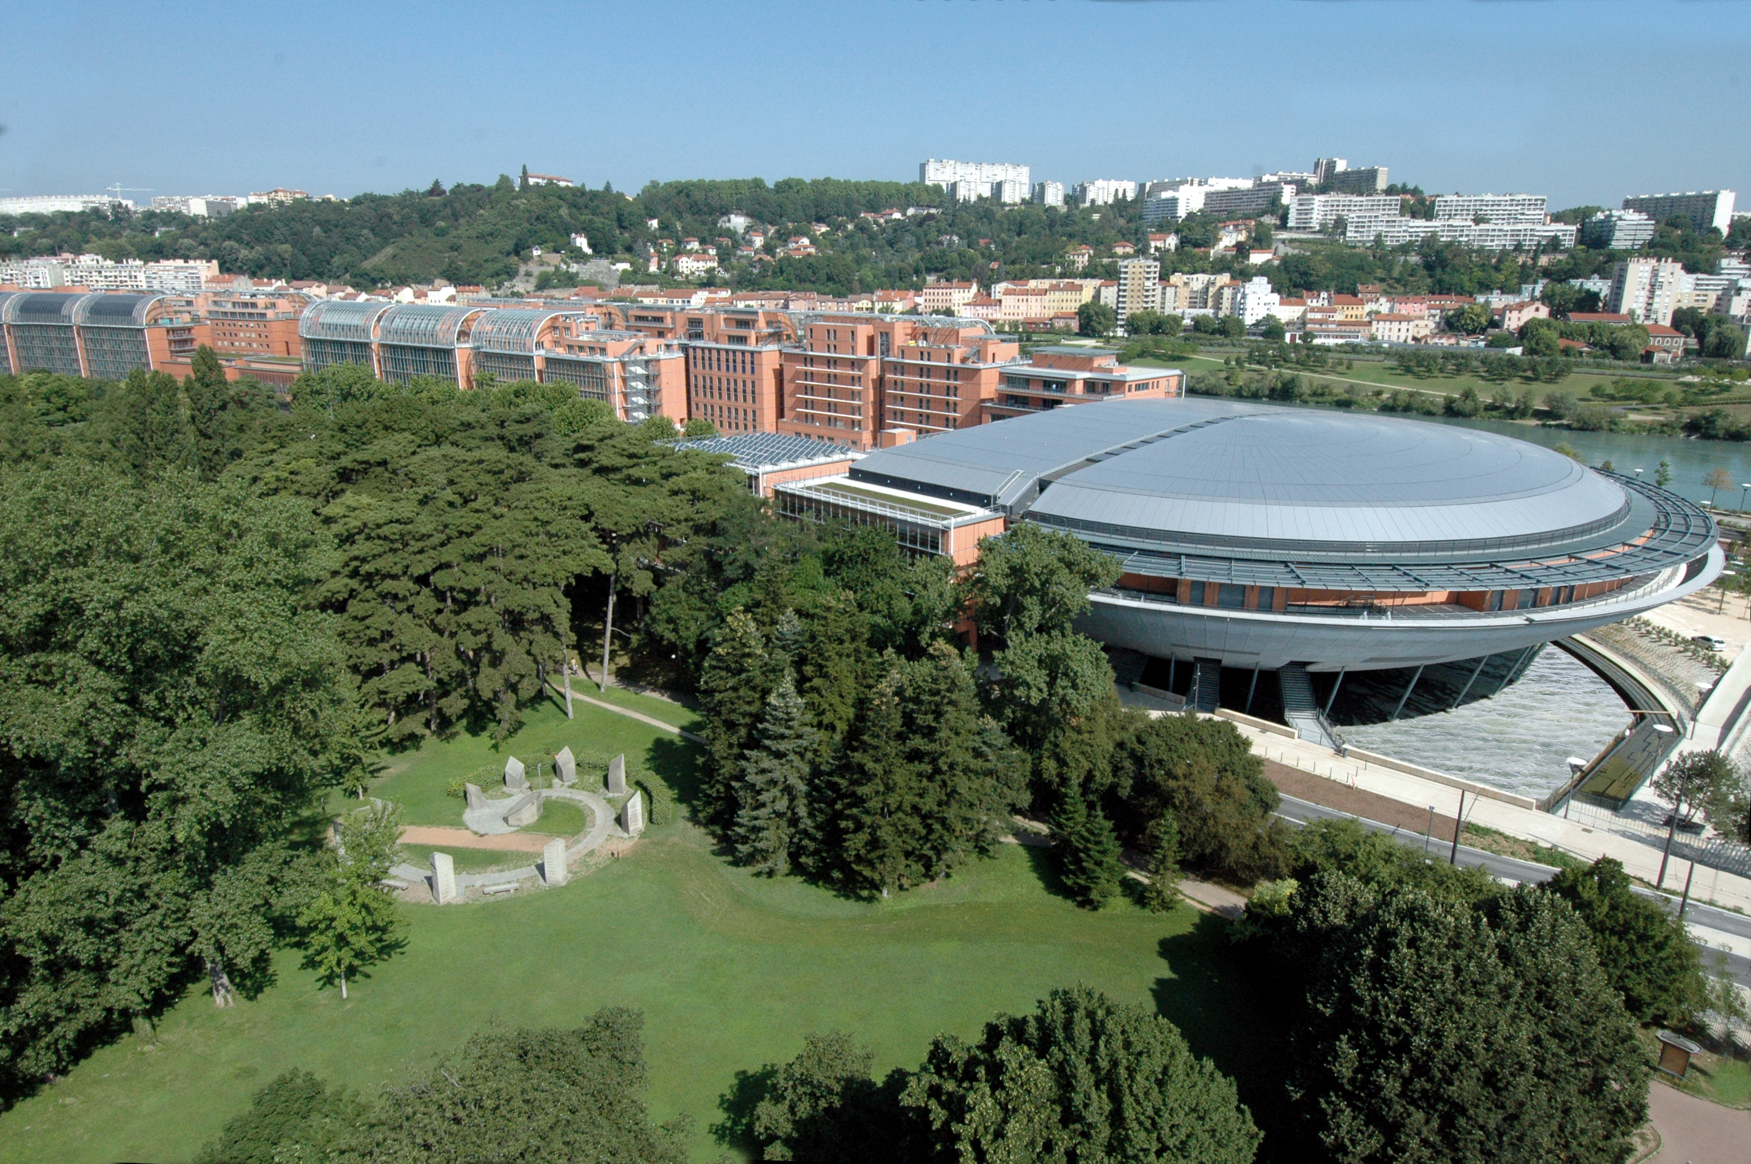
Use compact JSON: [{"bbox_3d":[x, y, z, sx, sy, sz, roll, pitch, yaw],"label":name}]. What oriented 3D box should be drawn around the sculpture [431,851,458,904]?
[{"bbox_3d":[-27.182,18.190,63.963,0.950,3.600,1.150,14,22,38],"label":"sculpture"}]

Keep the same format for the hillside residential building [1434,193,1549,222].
[{"bbox_3d":[405.416,-244.986,672.000,67.000,18.500,12.000,3,17,12],"label":"hillside residential building"}]

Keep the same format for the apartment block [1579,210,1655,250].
[{"bbox_3d":[439.140,-208.490,605.000,24.000,22.000,23.000,-2,16,-6],"label":"apartment block"}]

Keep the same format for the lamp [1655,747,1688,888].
[{"bbox_3d":[55.126,16.943,70.531,0.350,9.800,0.350,0,17,0],"label":"lamp"}]

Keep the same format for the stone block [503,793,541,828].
[{"bbox_3d":[-25.389,16.309,73.401,2.700,1.500,1.350,-11,20,-30],"label":"stone block"}]

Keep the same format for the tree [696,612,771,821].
[{"bbox_3d":[-11.450,10.970,84.000,6.600,18.400,6.600,0,16,0],"label":"tree"}]

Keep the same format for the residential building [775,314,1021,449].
[{"bbox_3d":[5.214,-44.388,233.362,59.677,31.500,18.000,14,22,40],"label":"residential building"}]

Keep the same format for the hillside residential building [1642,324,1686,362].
[{"bbox_3d":[360.940,-109.348,467.000,17.500,15.500,11.500,1,17,6],"label":"hillside residential building"}]

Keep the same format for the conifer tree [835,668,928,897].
[{"bbox_3d":[0.478,13.874,69.169,6.800,17.100,6.800,0,17,0],"label":"conifer tree"}]

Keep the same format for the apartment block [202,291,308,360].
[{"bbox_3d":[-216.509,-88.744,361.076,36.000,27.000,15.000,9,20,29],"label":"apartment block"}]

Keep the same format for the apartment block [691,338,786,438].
[{"bbox_3d":[-29.920,-44.588,240.637,24.000,23.000,12.000,13,22,37],"label":"apartment block"}]

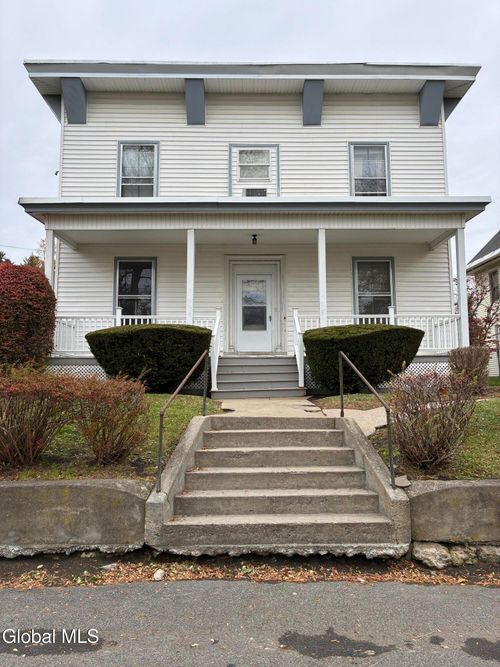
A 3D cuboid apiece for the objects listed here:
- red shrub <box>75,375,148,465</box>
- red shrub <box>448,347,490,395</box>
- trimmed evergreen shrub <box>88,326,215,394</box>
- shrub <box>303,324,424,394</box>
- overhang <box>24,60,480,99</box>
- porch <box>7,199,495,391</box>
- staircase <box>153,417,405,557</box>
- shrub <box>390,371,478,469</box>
[{"bbox_3d":[-1.526,0.971,5.515,0.836,1.000,0.800,0,-6,-1],"label":"red shrub"},{"bbox_3d":[4.433,0.736,10.118,0.892,0.970,0.900,0,-6,-1],"label":"red shrub"},{"bbox_3d":[-2.046,0.563,10.180,2.599,1.470,1.900,0,-6,-1],"label":"trimmed evergreen shrub"},{"bbox_3d":[2.351,0.539,10.222,2.537,1.470,1.900,0,-6,-1],"label":"shrub"},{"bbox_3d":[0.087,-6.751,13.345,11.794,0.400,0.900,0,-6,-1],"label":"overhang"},{"bbox_3d":[0.139,-0.703,12.020,10.556,4.350,2.150,0,-6,-1],"label":"porch"},{"bbox_3d":[0.259,1.504,5.433,2.388,1.120,1.720,0,-6,-1],"label":"staircase"},{"bbox_3d":[2.007,0.942,5.499,0.971,1.070,0.900,0,-6,-1],"label":"shrub"}]

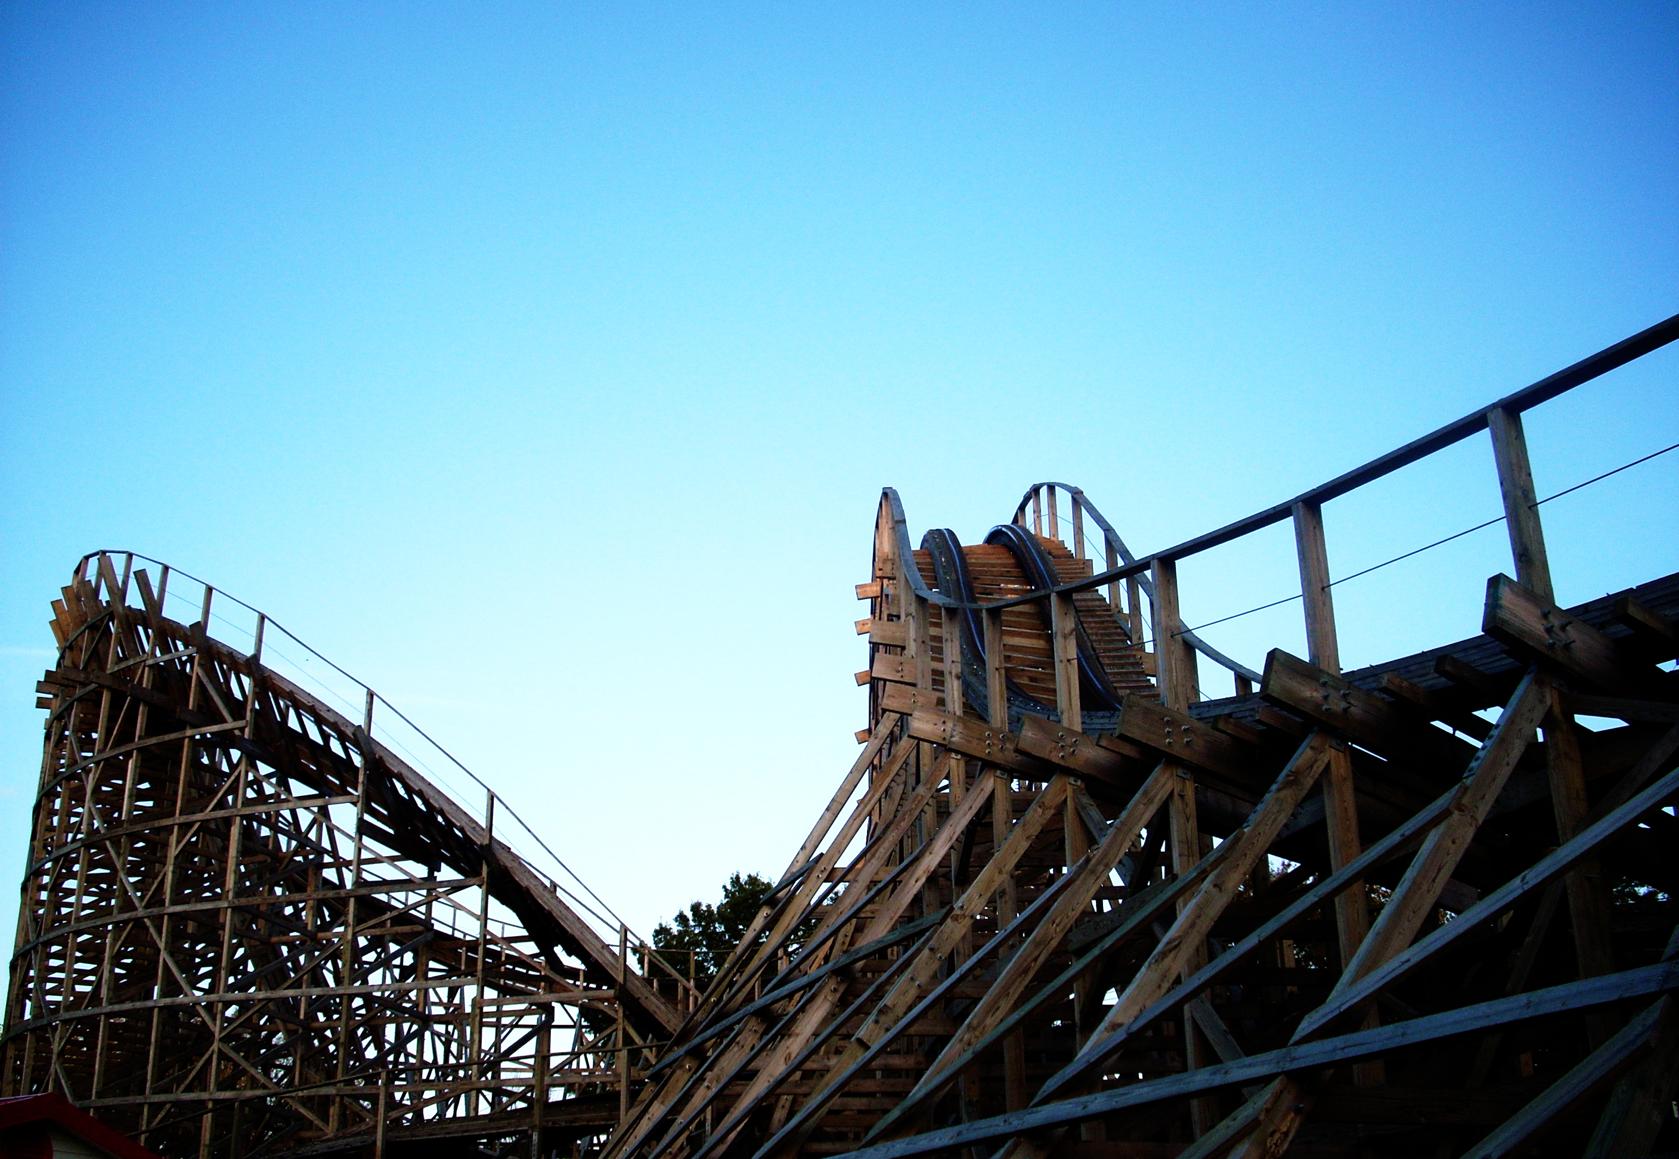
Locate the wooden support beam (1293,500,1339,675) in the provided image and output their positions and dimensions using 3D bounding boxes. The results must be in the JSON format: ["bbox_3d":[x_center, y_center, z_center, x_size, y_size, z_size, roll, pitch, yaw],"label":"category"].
[{"bbox_3d":[2.890,0.102,10.852,0.140,1.160,0.092,8,-23,-20],"label":"wooden support beam"}]

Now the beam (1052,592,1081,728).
[{"bbox_3d":[1.685,0.656,13.280,0.140,1.160,0.092,5,-22,-15],"label":"beam"}]

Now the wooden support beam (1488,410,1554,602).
[{"bbox_3d":[3.522,-0.333,9.255,0.140,1.160,0.092,10,-24,-27],"label":"wooden support beam"}]

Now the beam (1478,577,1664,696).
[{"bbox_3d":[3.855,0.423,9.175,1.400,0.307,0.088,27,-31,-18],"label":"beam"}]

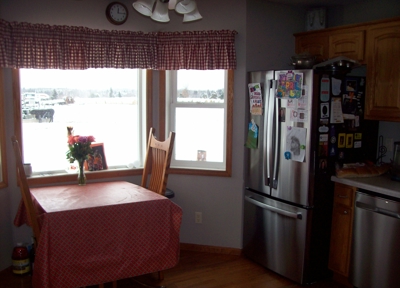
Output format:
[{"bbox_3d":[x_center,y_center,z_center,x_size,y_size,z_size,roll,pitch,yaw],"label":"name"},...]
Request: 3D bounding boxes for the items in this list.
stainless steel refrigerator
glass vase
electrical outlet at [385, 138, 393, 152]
[{"bbox_3d":[1.000,0.240,3.856,0.900,1.770,0.820,-4,9,-32],"label":"stainless steel refrigerator"},{"bbox_3d":[-1.051,0.253,3.692,0.077,0.237,0.077,-4,9,-32],"label":"glass vase"},{"bbox_3d":[1.659,0.010,3.650,0.010,0.115,0.070,-4,9,-32],"label":"electrical outlet"}]

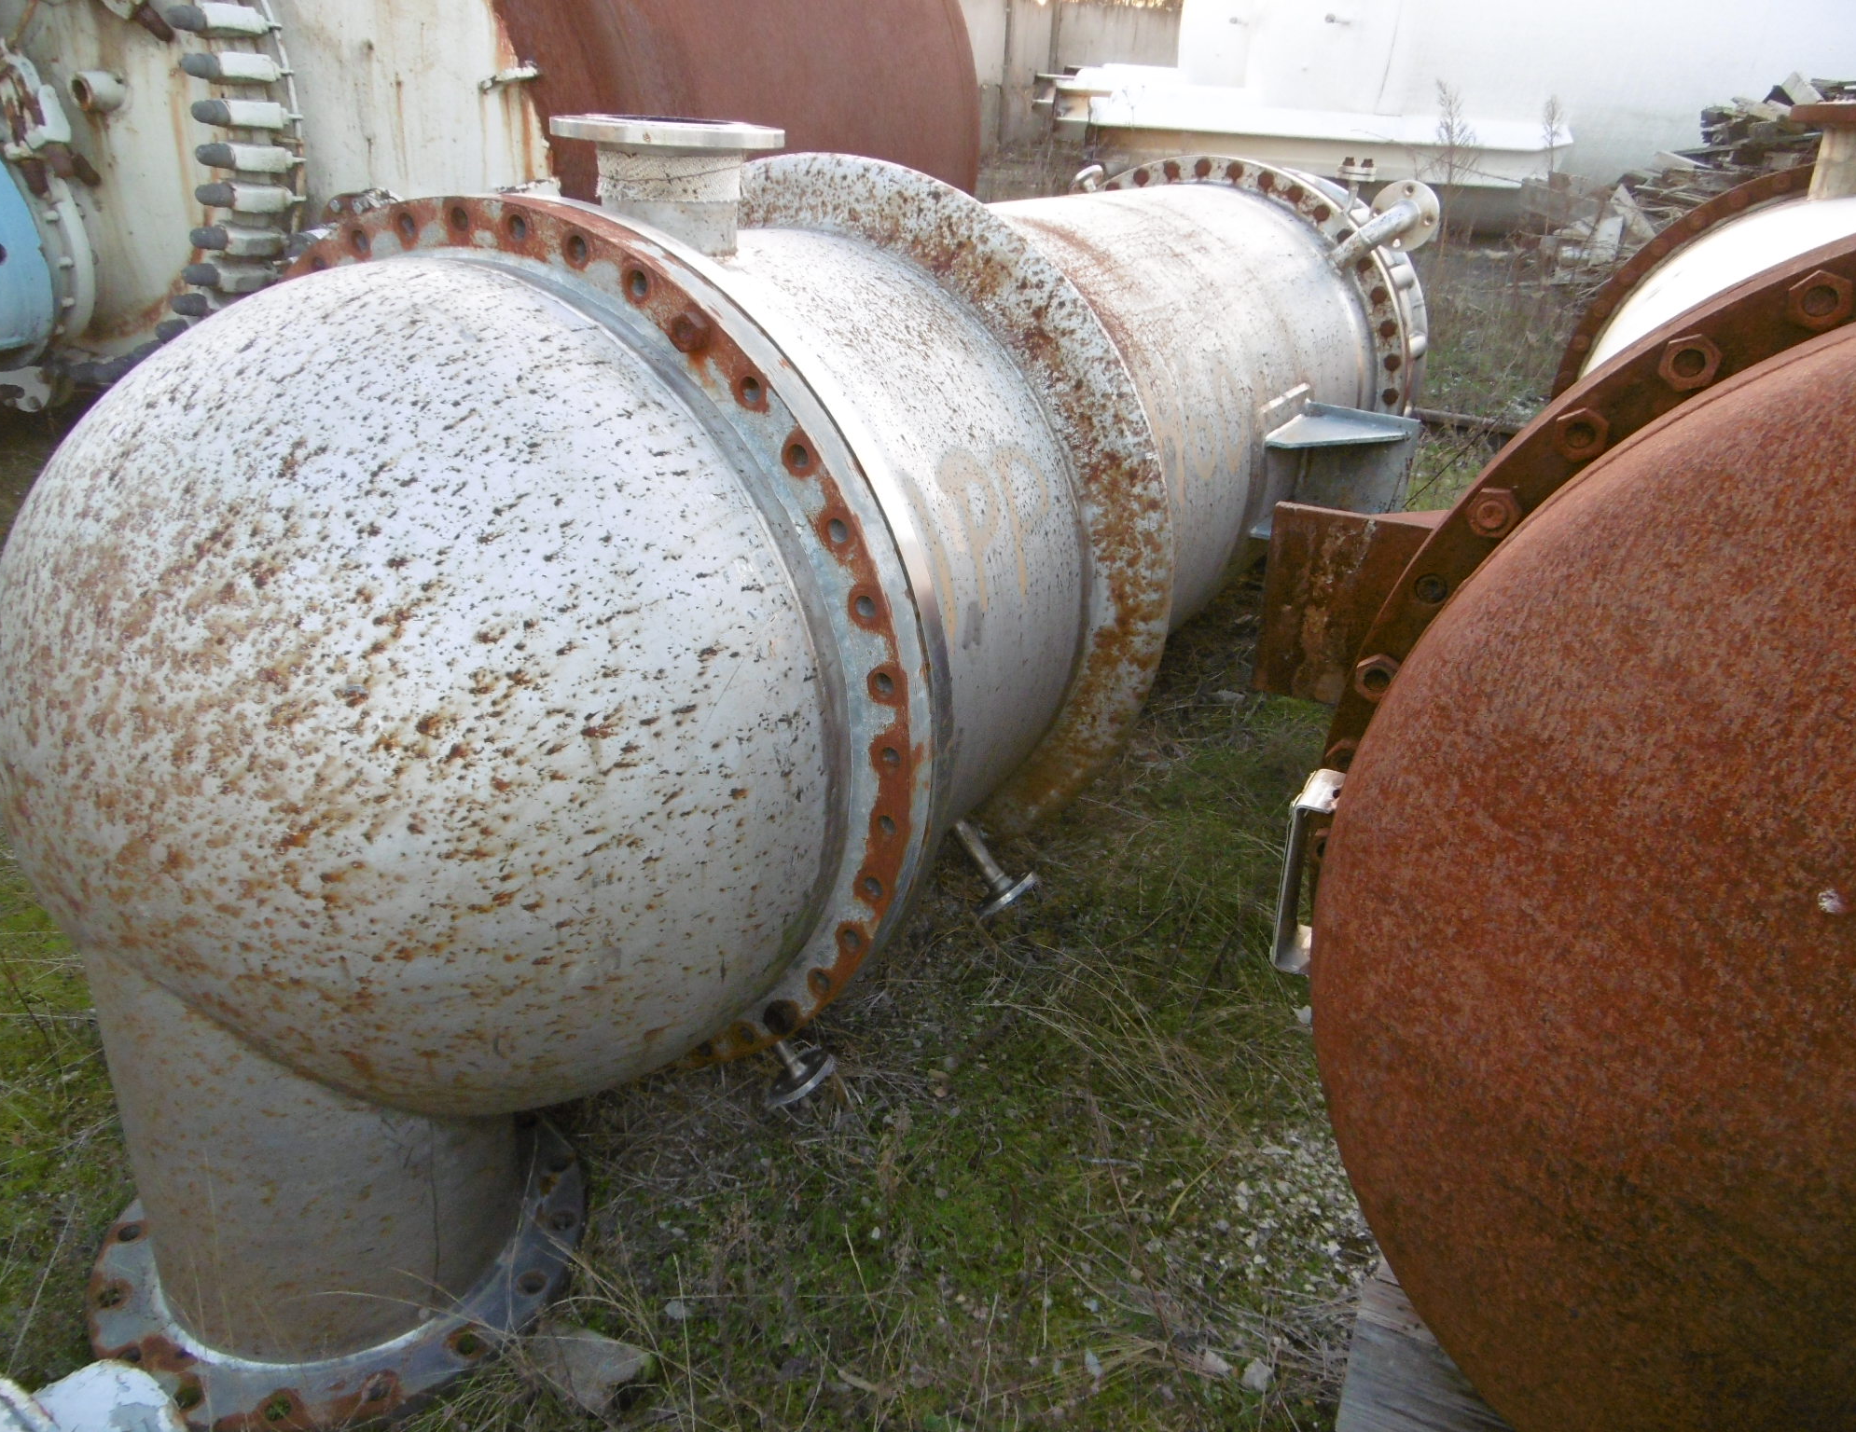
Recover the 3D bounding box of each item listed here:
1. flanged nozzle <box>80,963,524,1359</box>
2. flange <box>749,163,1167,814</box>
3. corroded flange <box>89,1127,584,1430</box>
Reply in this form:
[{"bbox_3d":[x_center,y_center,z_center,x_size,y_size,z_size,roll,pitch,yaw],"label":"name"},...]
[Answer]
[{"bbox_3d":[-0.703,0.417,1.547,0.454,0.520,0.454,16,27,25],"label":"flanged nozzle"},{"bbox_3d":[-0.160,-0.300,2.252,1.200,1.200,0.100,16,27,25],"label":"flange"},{"bbox_3d":[-0.718,0.651,1.655,0.567,0.042,0.567,16,27,25],"label":"corroded flange"}]

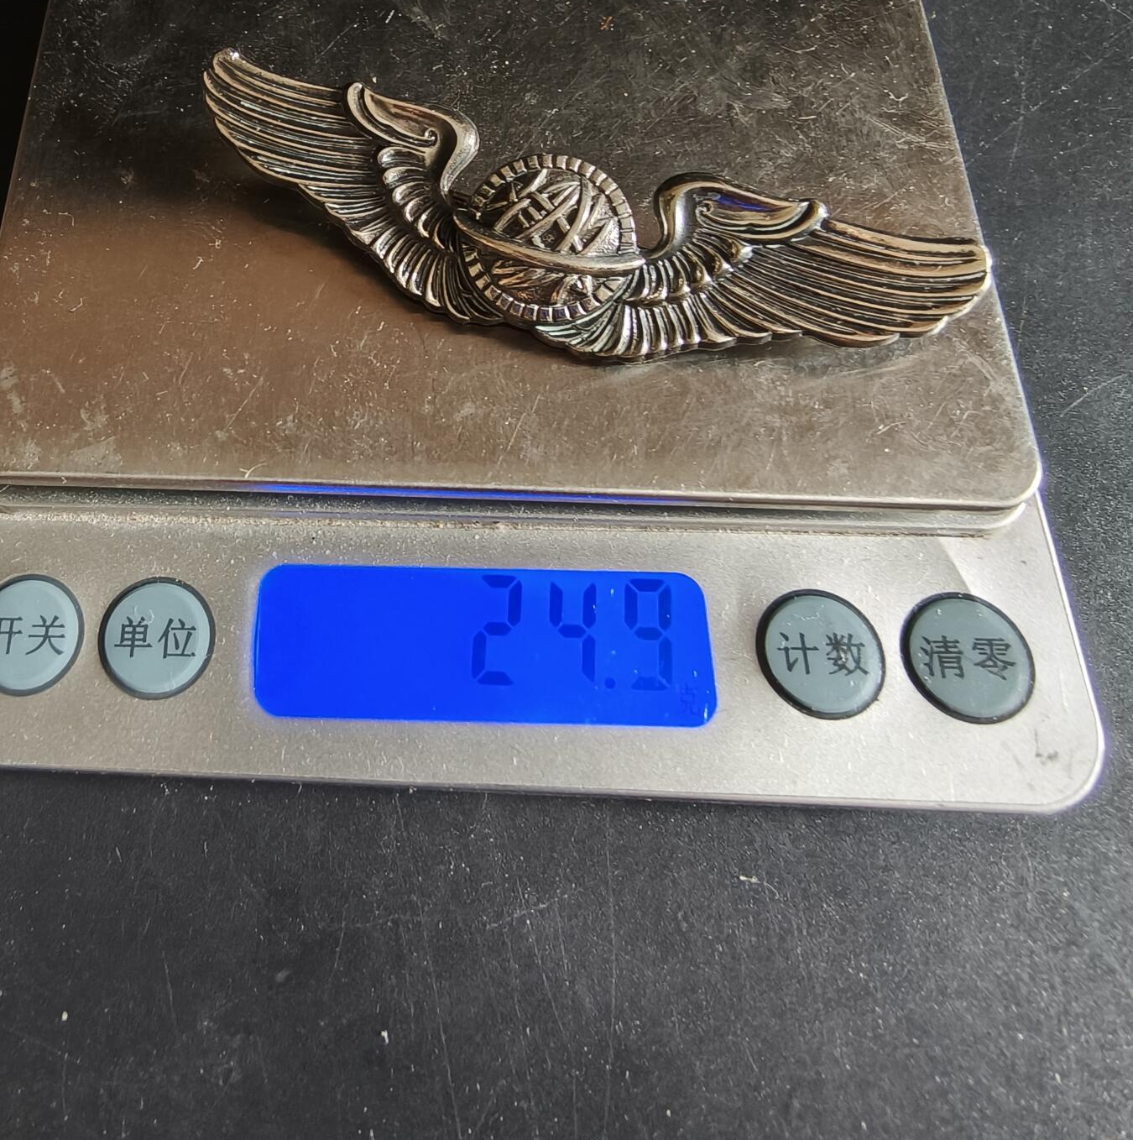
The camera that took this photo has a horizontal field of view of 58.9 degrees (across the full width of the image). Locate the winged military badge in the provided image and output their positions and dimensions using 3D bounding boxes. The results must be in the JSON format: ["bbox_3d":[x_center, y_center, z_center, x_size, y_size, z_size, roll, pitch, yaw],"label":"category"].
[{"bbox_3d":[-0.001,-0.031,0.096,0.079,0.008,0.022,17,82,8],"label":"winged military badge"}]

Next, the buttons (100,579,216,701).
[{"bbox_3d":[-0.038,0.006,0.092,0.012,0.002,0.012,1,69,-2],"label":"buttons"}]

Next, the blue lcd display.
[{"bbox_3d":[-0.008,0.007,0.093,0.043,0.002,0.015,1,69,-2],"label":"blue lcd display"}]

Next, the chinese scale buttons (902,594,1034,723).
[{"bbox_3d":[0.038,0.008,0.095,0.012,0.002,0.012,1,69,-2],"label":"chinese scale buttons"}]

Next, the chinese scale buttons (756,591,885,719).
[{"bbox_3d":[0.024,0.008,0.094,0.012,0.002,0.012,1,69,-2],"label":"chinese scale buttons"}]

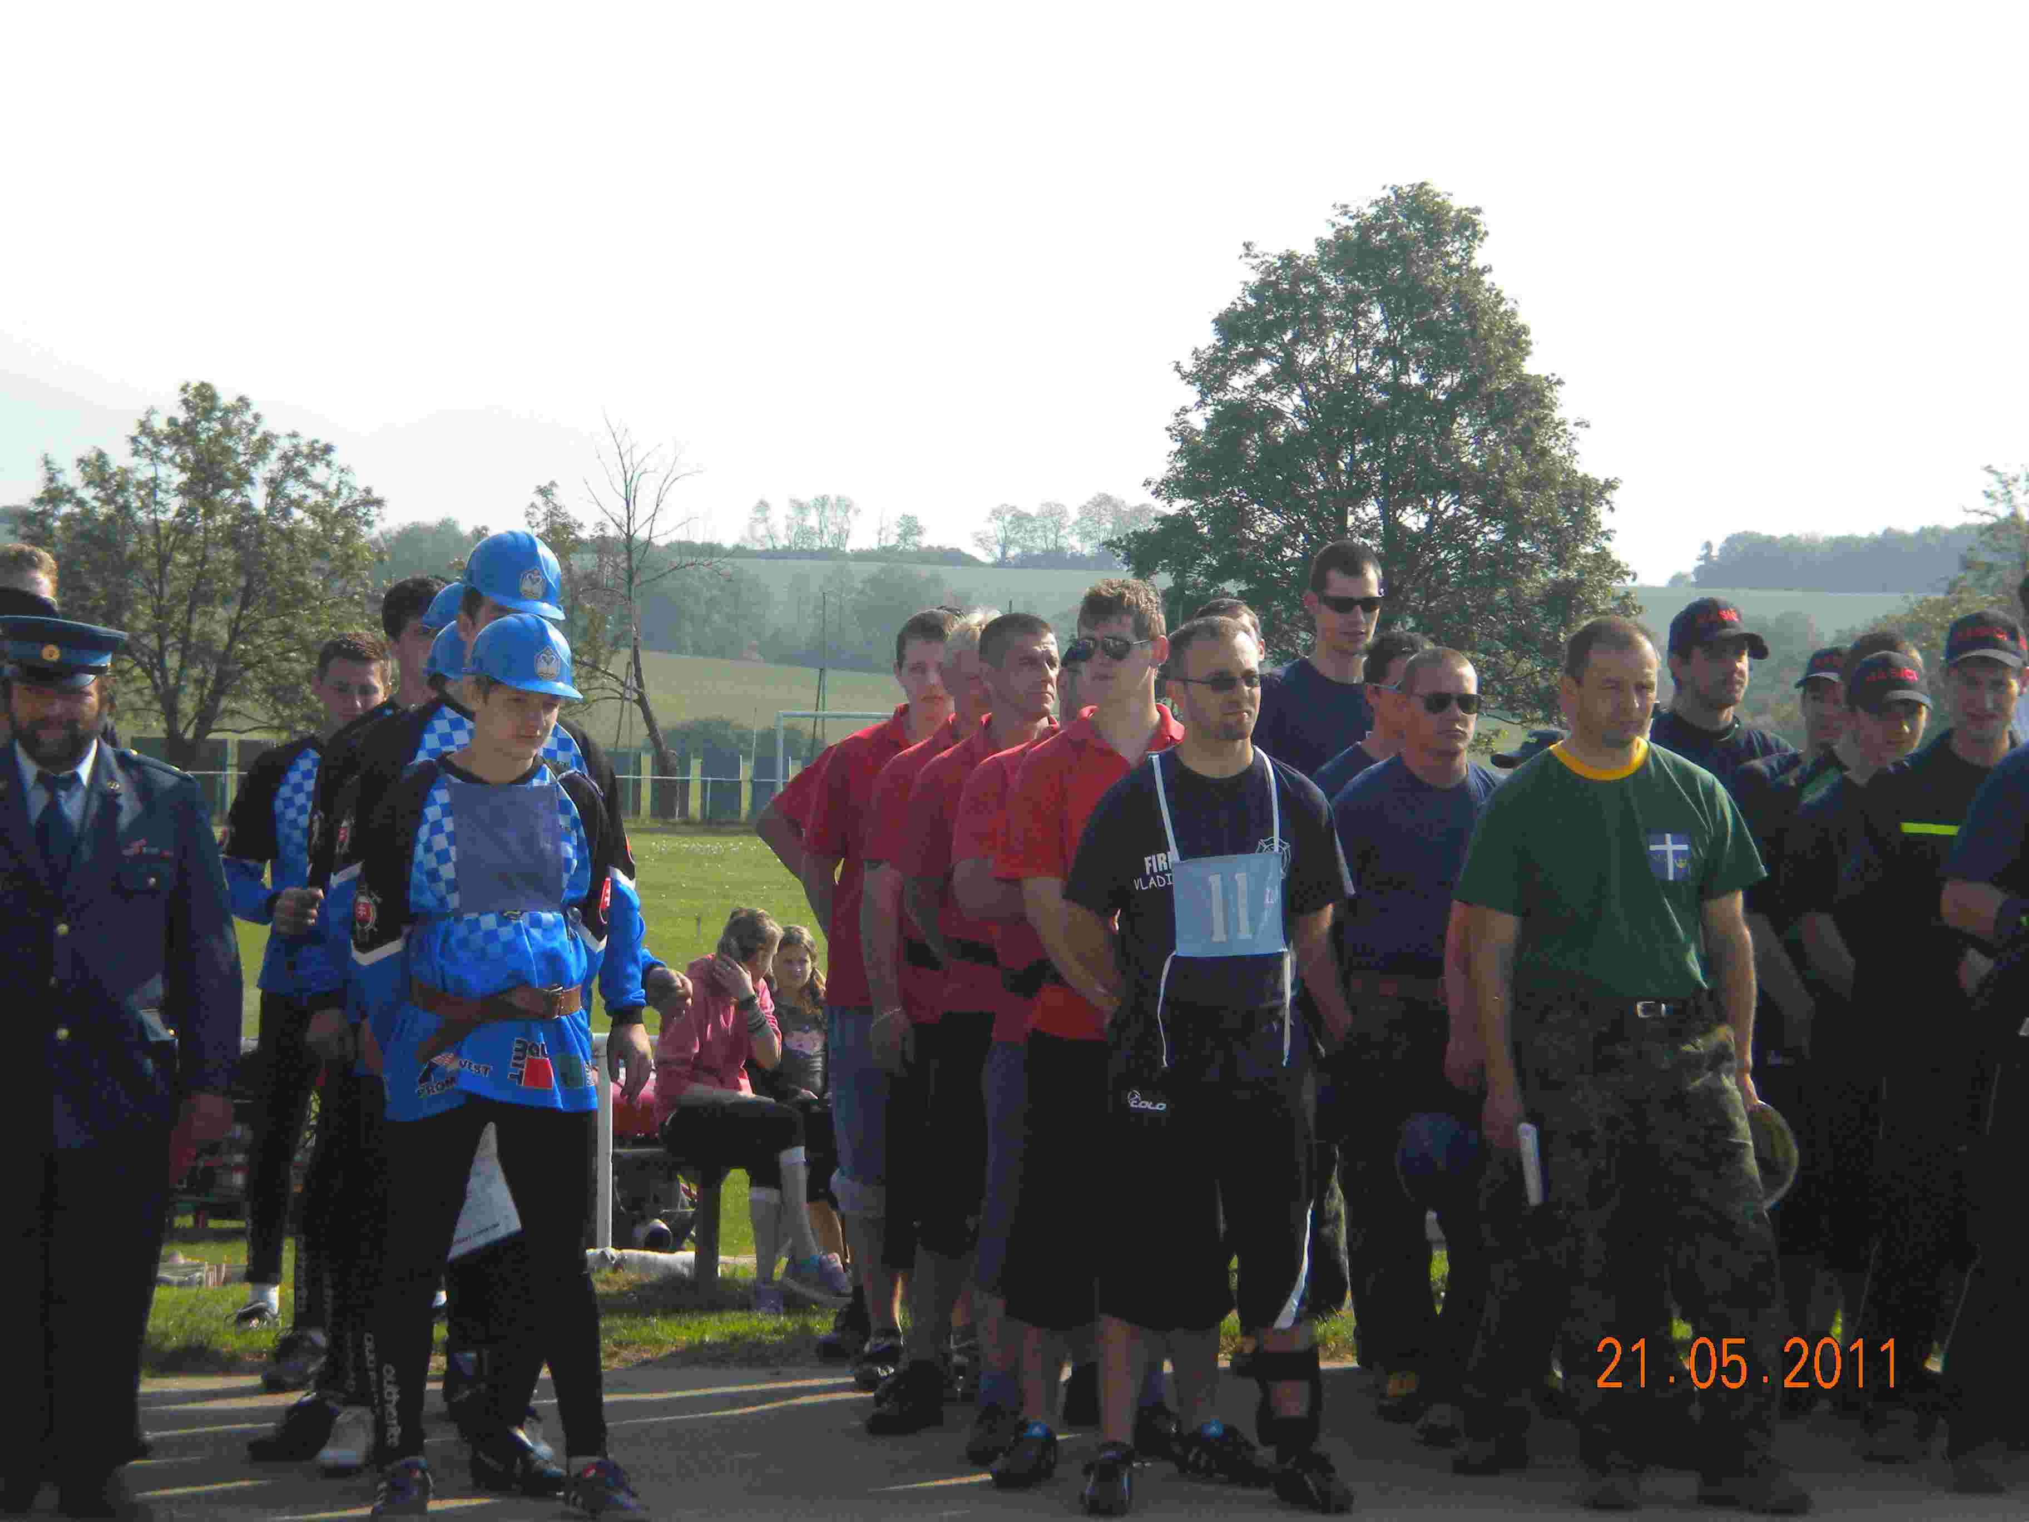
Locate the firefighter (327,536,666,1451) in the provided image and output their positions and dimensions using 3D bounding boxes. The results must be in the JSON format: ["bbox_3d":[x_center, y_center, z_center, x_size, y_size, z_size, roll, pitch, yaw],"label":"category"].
[{"bbox_3d":[-1.074,0.490,12.650,0.660,1.910,0.420,0,0,-18],"label":"firefighter"}]

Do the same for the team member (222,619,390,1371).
[{"bbox_3d":[-1.712,0.542,15.300,0.600,1.750,0.400,0,1,-17],"label":"team member"}]

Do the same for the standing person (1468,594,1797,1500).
[{"bbox_3d":[1.229,0.603,12.350,0.660,1.780,0.420,0,1,-20],"label":"standing person"}]

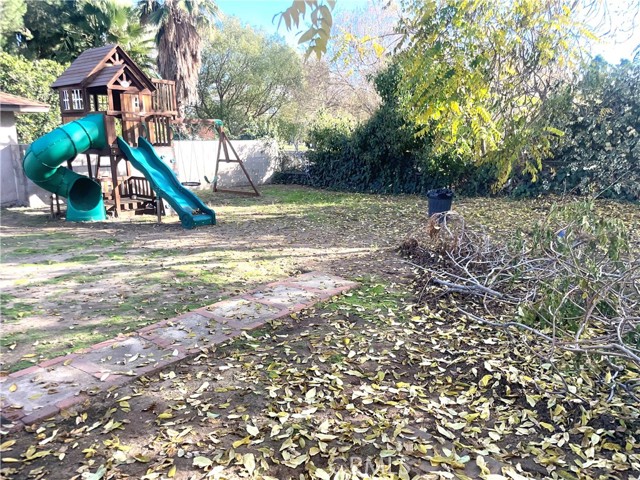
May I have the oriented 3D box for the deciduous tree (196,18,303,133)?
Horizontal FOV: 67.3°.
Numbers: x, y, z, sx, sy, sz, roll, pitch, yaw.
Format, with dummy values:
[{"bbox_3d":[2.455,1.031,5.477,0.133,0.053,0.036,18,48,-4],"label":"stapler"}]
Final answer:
[{"bbox_3d":[-3.750,-7.482,24.492,5.700,7.900,5.500,0,12,0],"label":"deciduous tree"}]

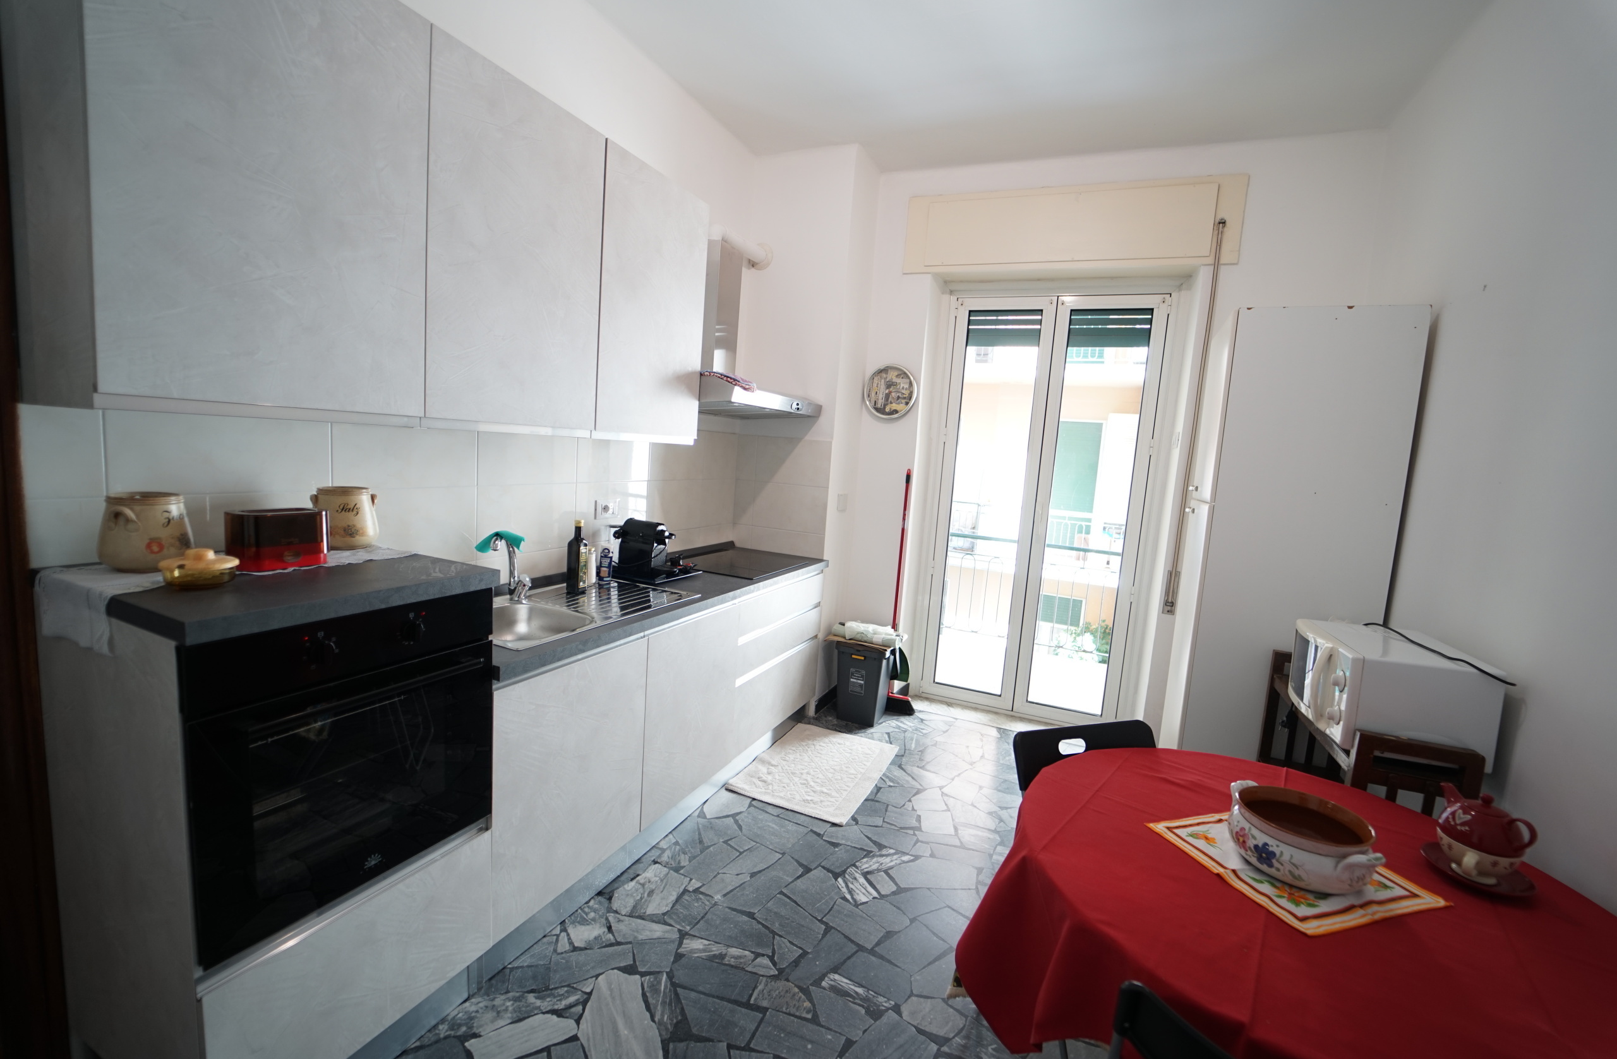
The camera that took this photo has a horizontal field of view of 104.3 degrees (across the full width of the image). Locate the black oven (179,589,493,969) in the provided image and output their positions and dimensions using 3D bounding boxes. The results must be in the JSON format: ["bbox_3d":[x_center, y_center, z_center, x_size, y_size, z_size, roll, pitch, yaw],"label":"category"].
[{"bbox_3d":[-1.144,0.424,1.411,0.570,0.600,0.597,7,7,24],"label":"black oven"}]

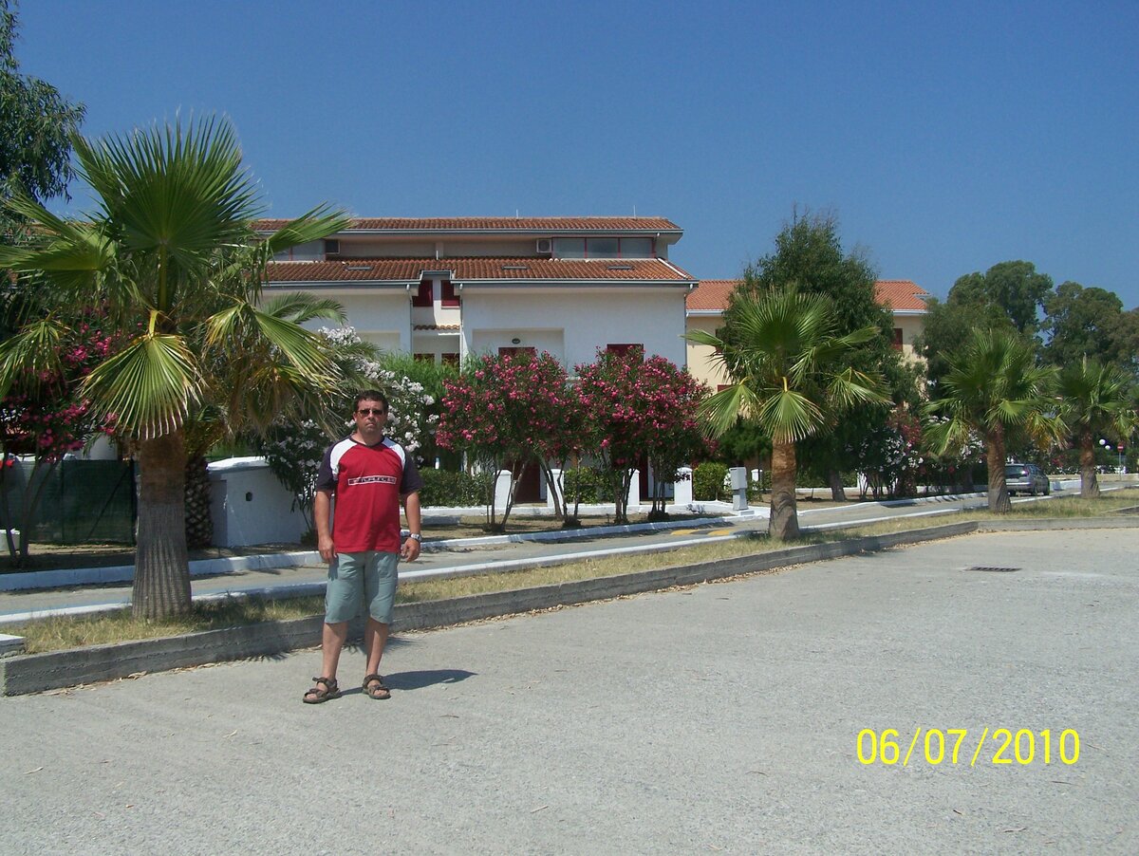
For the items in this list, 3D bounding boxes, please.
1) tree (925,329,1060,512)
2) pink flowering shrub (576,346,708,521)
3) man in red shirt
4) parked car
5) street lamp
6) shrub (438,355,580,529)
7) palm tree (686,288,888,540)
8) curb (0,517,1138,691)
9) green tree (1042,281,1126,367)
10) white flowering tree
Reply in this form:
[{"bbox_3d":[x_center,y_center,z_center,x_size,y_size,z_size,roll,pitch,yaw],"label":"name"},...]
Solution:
[{"bbox_3d":[9.076,-0.163,26.800,2.800,3.850,2.800,0,-1,0],"label":"tree"},{"bbox_3d":[1.485,0.107,25.600,2.600,3.500,2.600,0,-1,0],"label":"pink flowering shrub"},{"bbox_3d":[-1.182,0.669,7.200,0.650,1.760,0.400,0,-1,-7],"label":"man in red shirt"},{"bbox_3d":[22.526,2.539,62.000,1.800,1.600,4.400,-1,-2,33],"label":"parked car"},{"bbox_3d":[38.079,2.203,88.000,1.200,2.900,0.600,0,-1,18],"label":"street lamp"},{"bbox_3d":[-1.123,0.231,22.600,2.450,3.200,2.450,0,-1,0],"label":"shrub"},{"bbox_3d":[3.108,-0.181,17.700,2.750,3.500,2.750,0,-1,0],"label":"palm tree"},{"bbox_3d":[3.220,1.653,16.441,2.026,0.240,22.585,-1,-2,40],"label":"curb"},{"bbox_3d":[41.148,-3.830,100.000,7.200,15.500,7.000,0,-1,0],"label":"green tree"},{"bbox_3d":[-3.751,0.040,21.000,2.950,3.450,2.800,0,-1,0],"label":"white flowering tree"}]

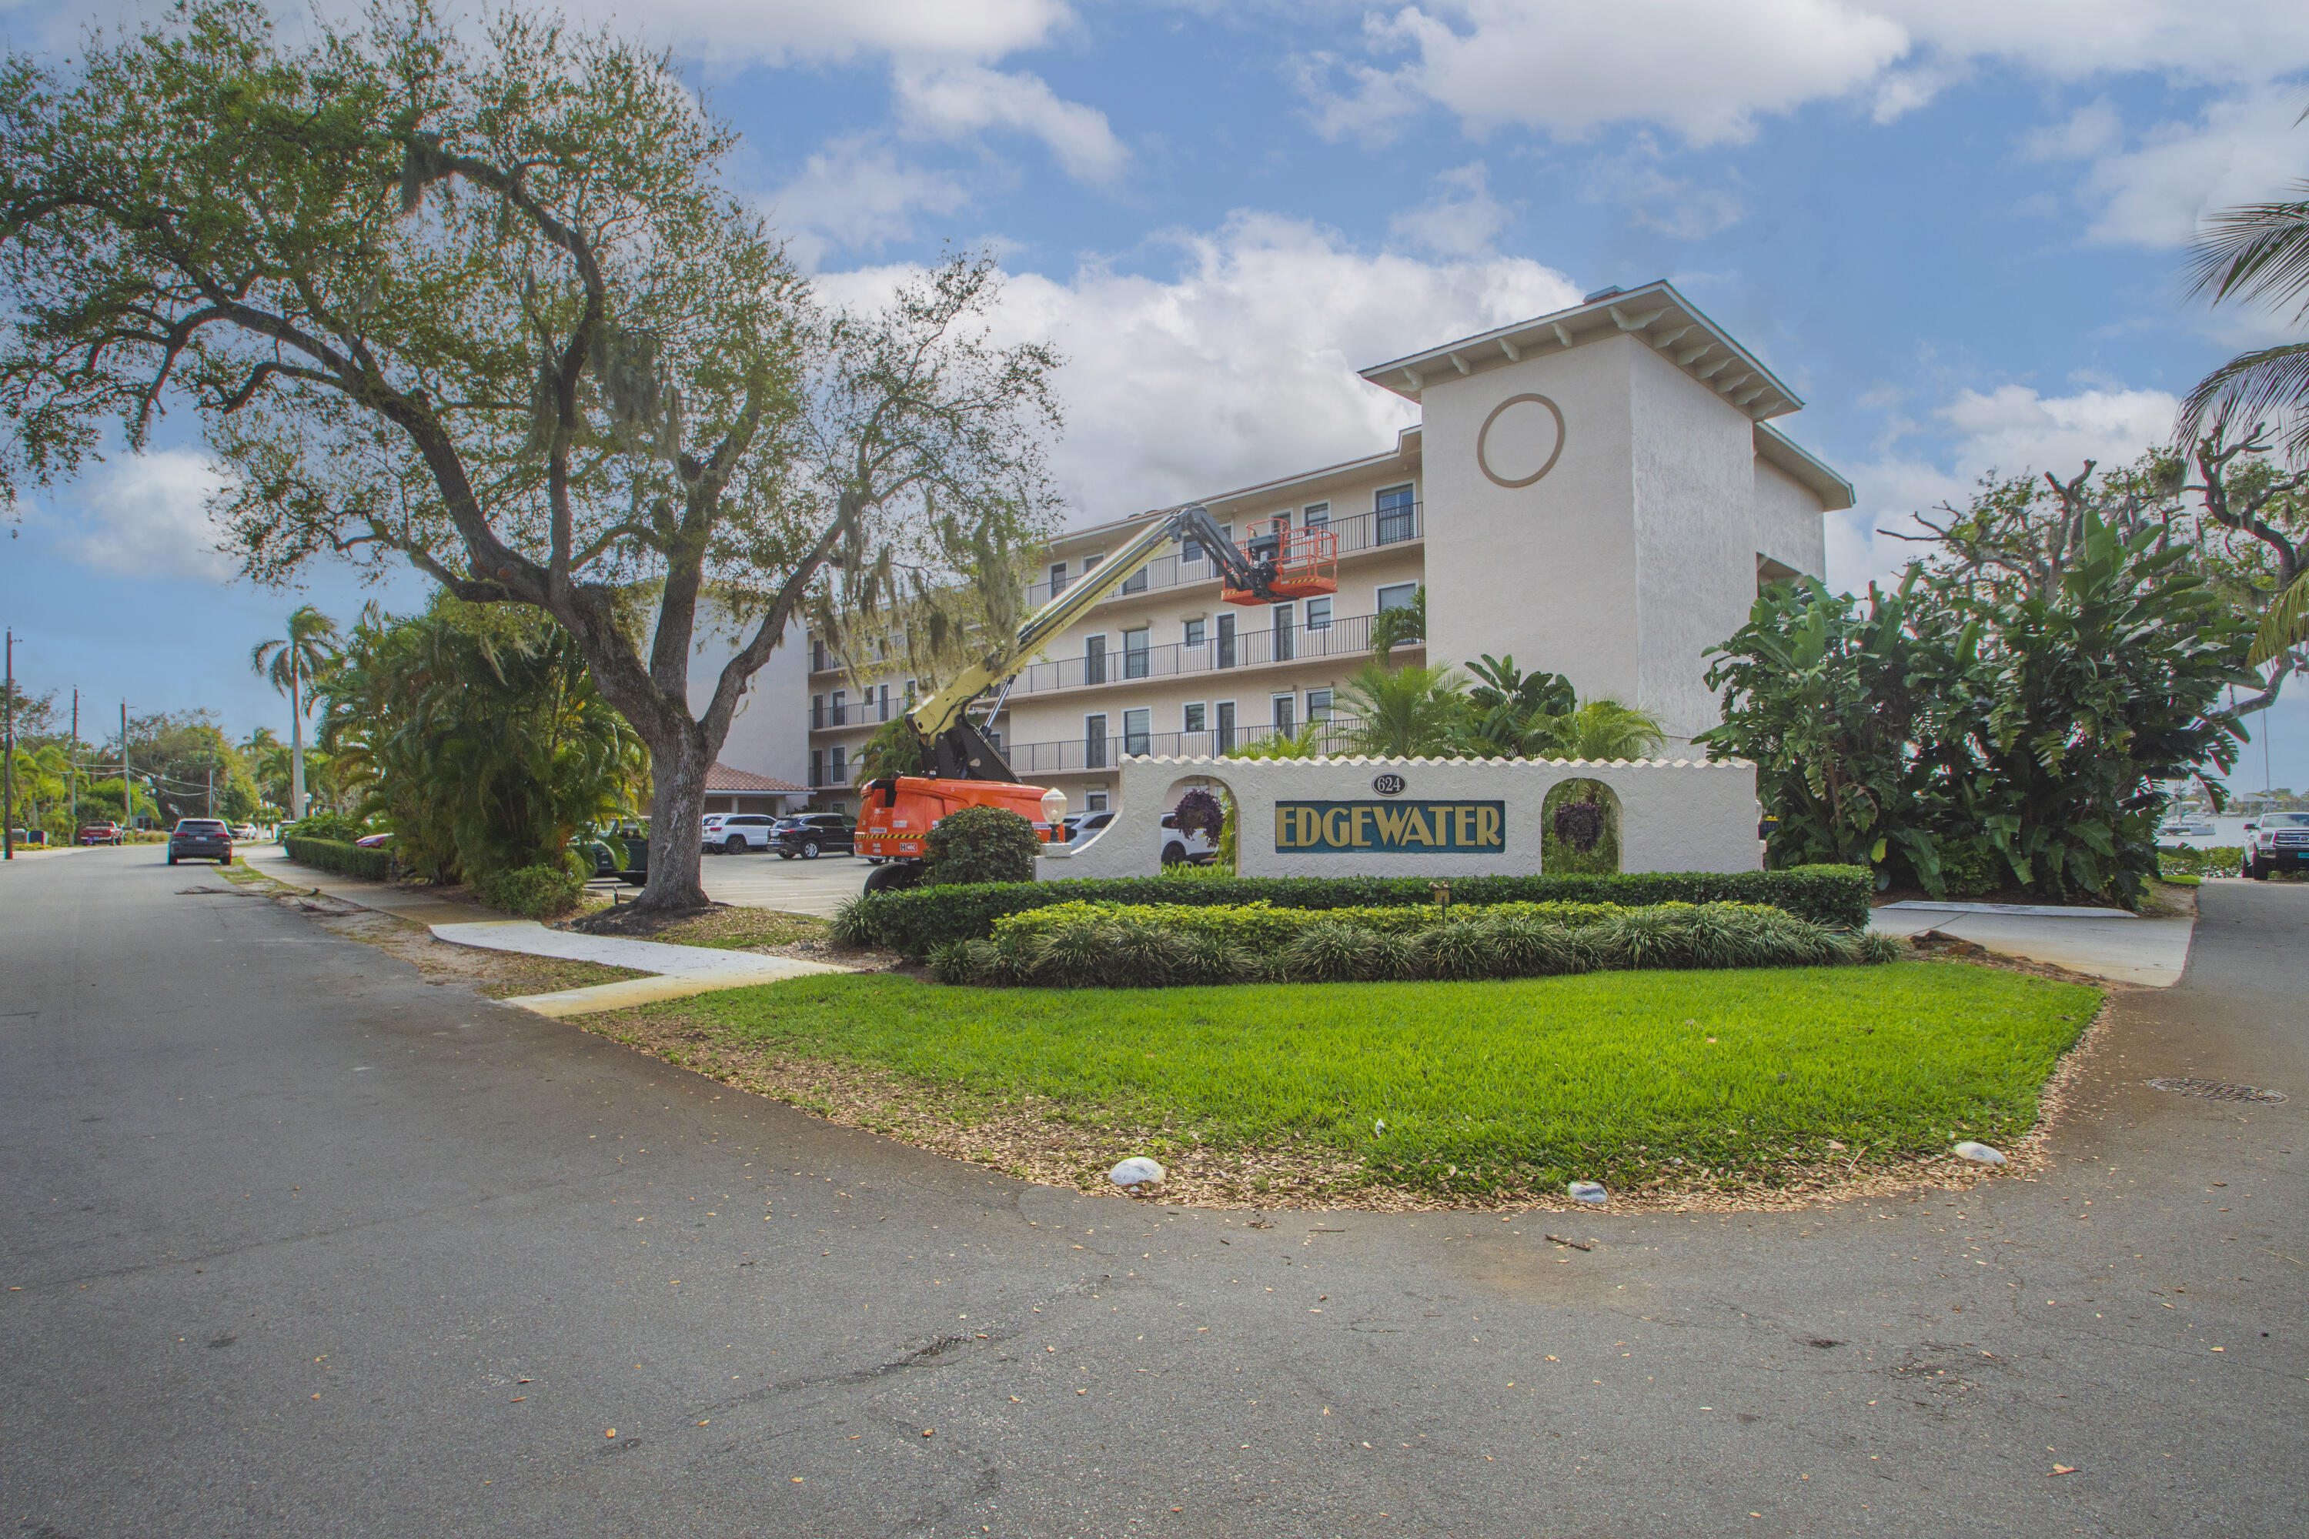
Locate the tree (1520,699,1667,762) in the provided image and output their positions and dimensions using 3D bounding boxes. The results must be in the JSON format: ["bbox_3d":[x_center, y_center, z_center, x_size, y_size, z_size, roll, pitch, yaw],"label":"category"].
[{"bbox_3d":[7.488,0.567,19.600,2.400,3.560,2.400,-1,-2,0],"label":"tree"}]

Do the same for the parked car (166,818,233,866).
[{"bbox_3d":[-37.976,2.793,45.839,1.950,1.770,4.800,1,-3,-41],"label":"parked car"}]

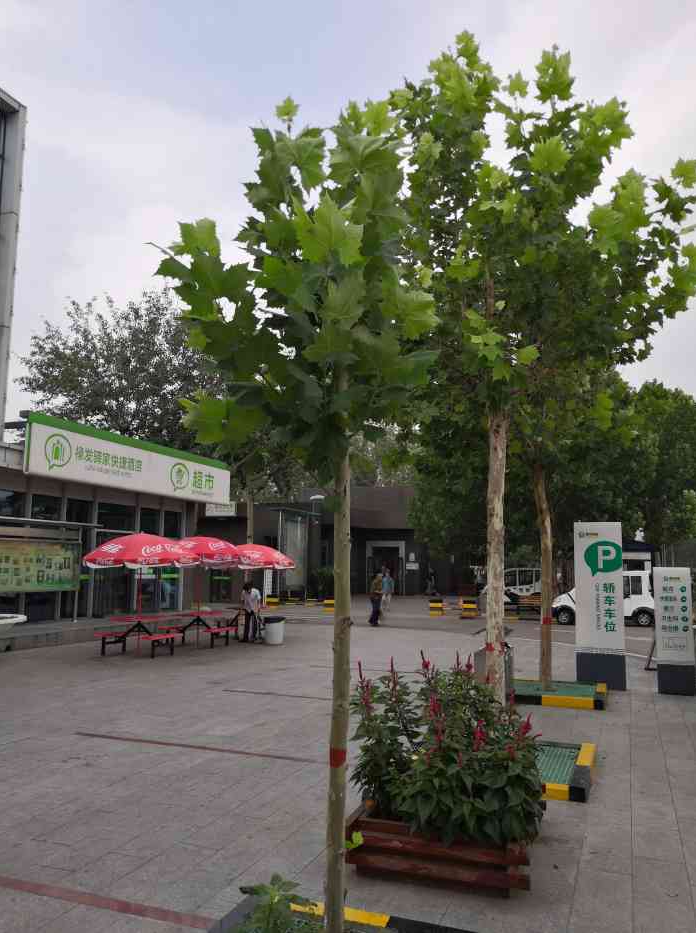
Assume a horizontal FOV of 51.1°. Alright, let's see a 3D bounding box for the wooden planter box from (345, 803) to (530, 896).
[{"bbox_3d":[0.679,2.281,4.675,1.050,0.320,1.240,-2,-7,18],"label":"wooden planter box"}]

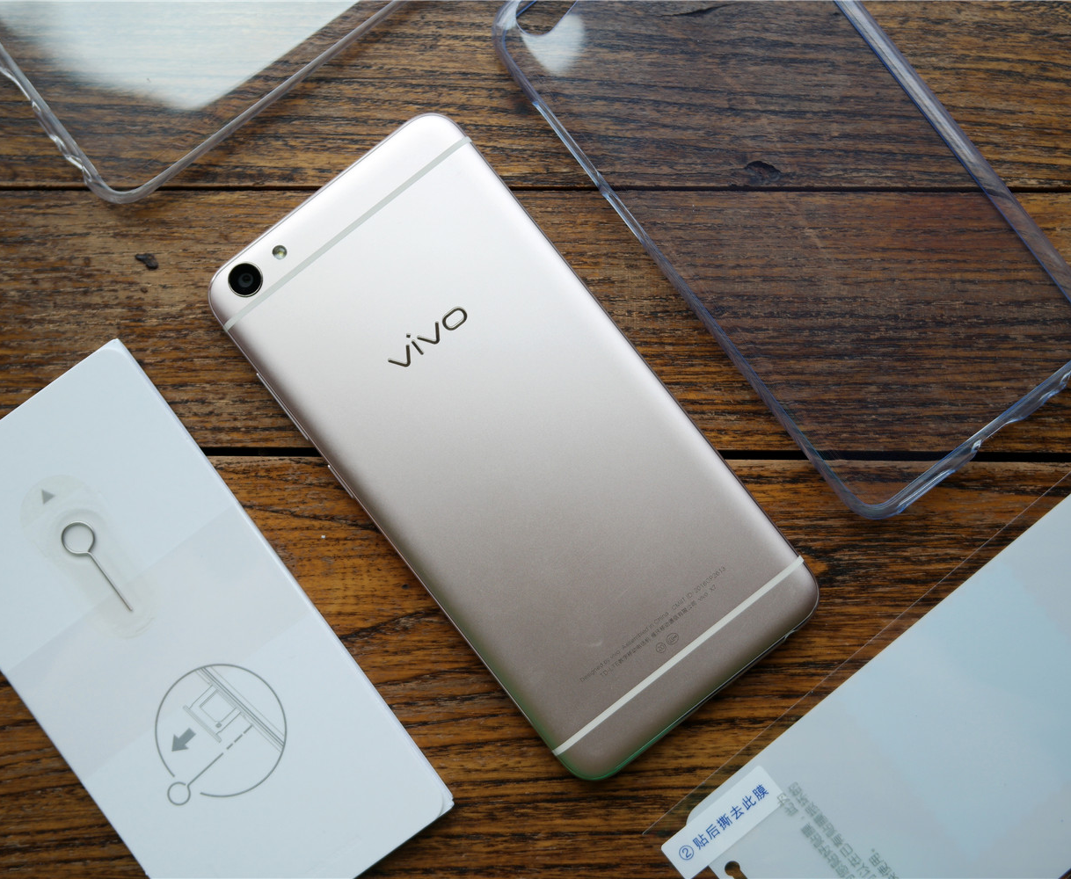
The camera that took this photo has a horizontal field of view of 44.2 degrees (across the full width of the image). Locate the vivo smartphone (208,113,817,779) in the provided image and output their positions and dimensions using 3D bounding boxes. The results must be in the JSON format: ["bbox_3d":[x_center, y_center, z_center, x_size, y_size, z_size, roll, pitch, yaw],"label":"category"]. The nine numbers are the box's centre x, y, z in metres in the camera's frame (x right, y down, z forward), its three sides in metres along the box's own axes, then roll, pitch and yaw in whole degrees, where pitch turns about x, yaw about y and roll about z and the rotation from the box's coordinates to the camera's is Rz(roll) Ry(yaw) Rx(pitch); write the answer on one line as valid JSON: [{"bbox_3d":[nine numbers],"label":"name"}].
[{"bbox_3d":[-0.005,0.001,0.302,0.072,0.007,0.147,-38,88,0],"label":"vivo smartphone"}]

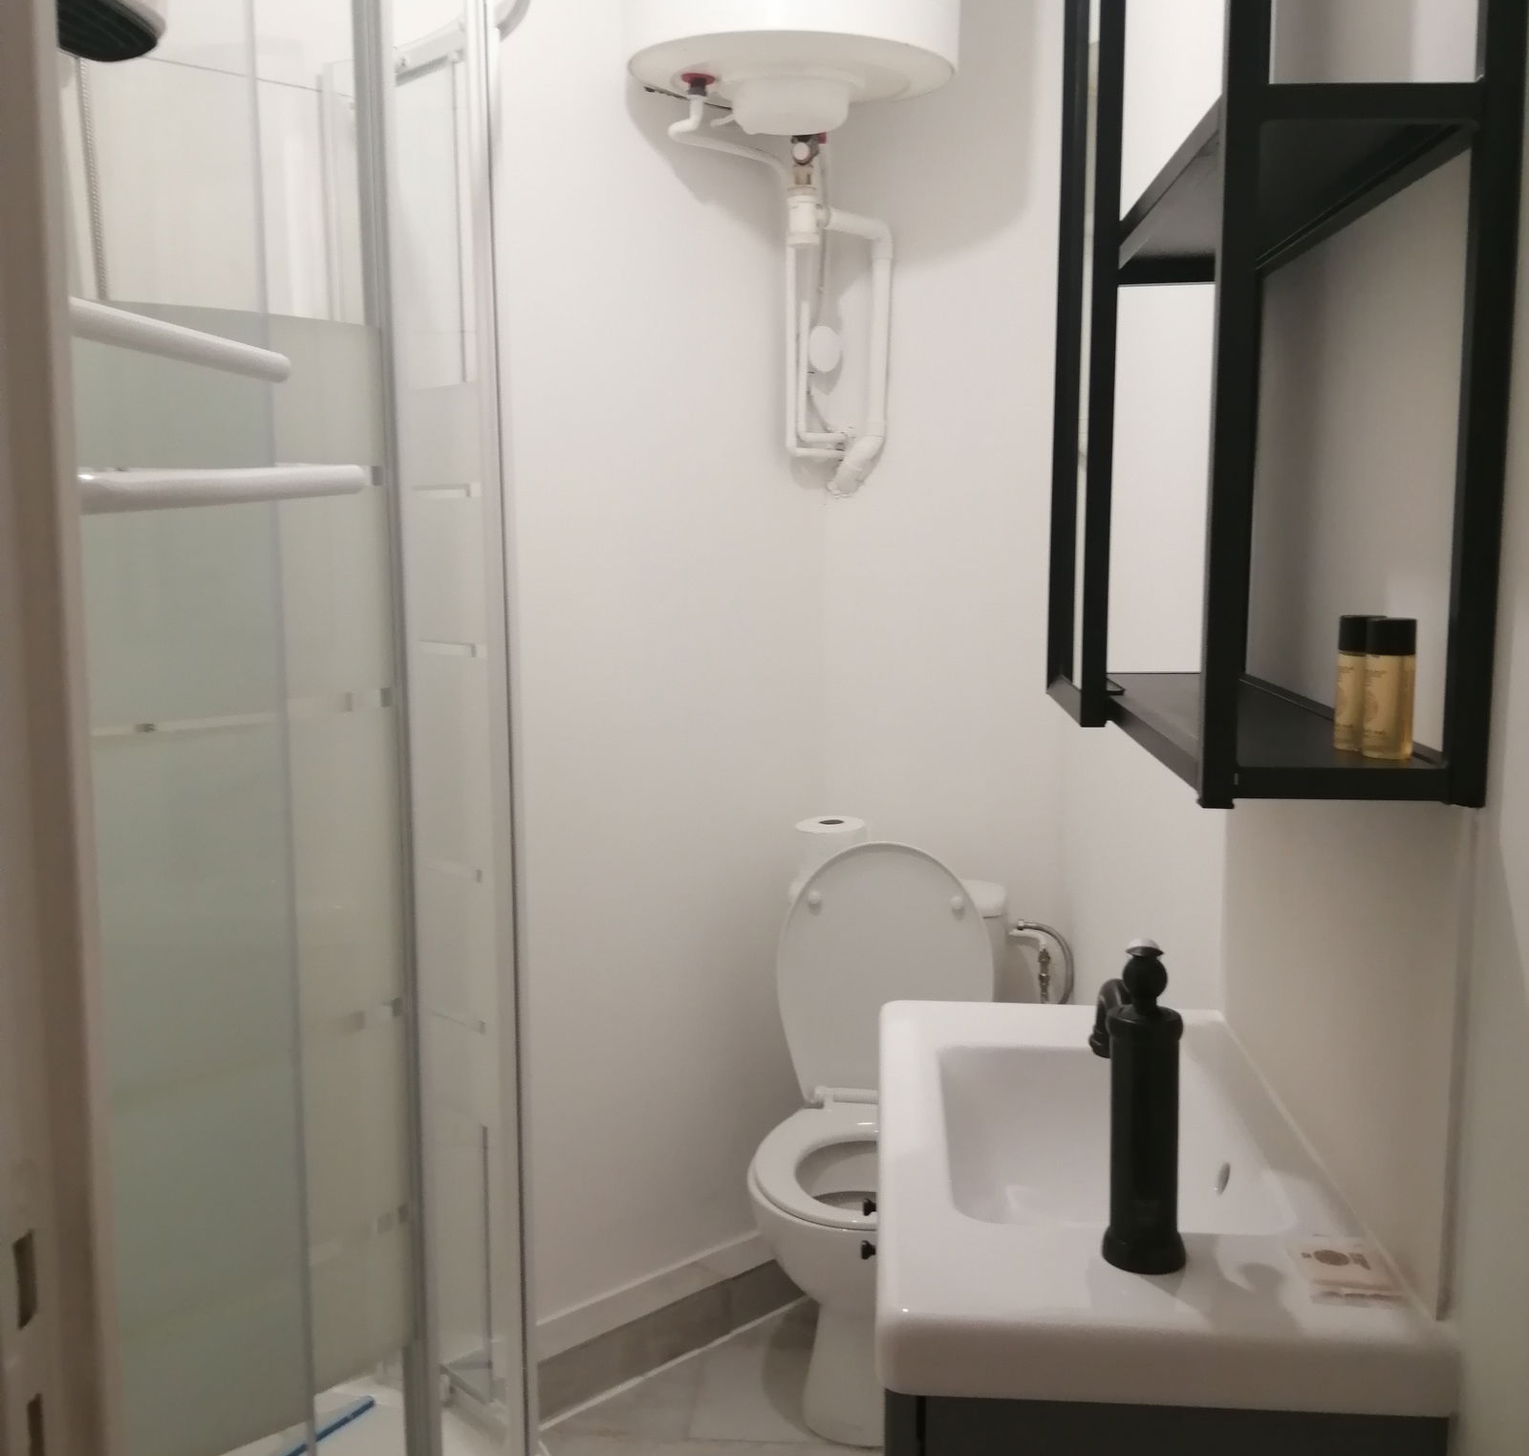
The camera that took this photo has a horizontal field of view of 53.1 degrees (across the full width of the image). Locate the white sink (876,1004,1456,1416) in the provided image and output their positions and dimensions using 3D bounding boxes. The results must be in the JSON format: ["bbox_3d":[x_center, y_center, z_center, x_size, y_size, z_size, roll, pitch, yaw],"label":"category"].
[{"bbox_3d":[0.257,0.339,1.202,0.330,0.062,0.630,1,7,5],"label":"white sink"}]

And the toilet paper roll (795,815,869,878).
[{"bbox_3d":[0.112,0.207,2.541,0.120,0.097,0.120,0,7,0],"label":"toilet paper roll"}]

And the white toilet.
[{"bbox_3d":[0.184,0.625,2.359,0.375,0.850,0.650,1,7,6],"label":"white toilet"}]

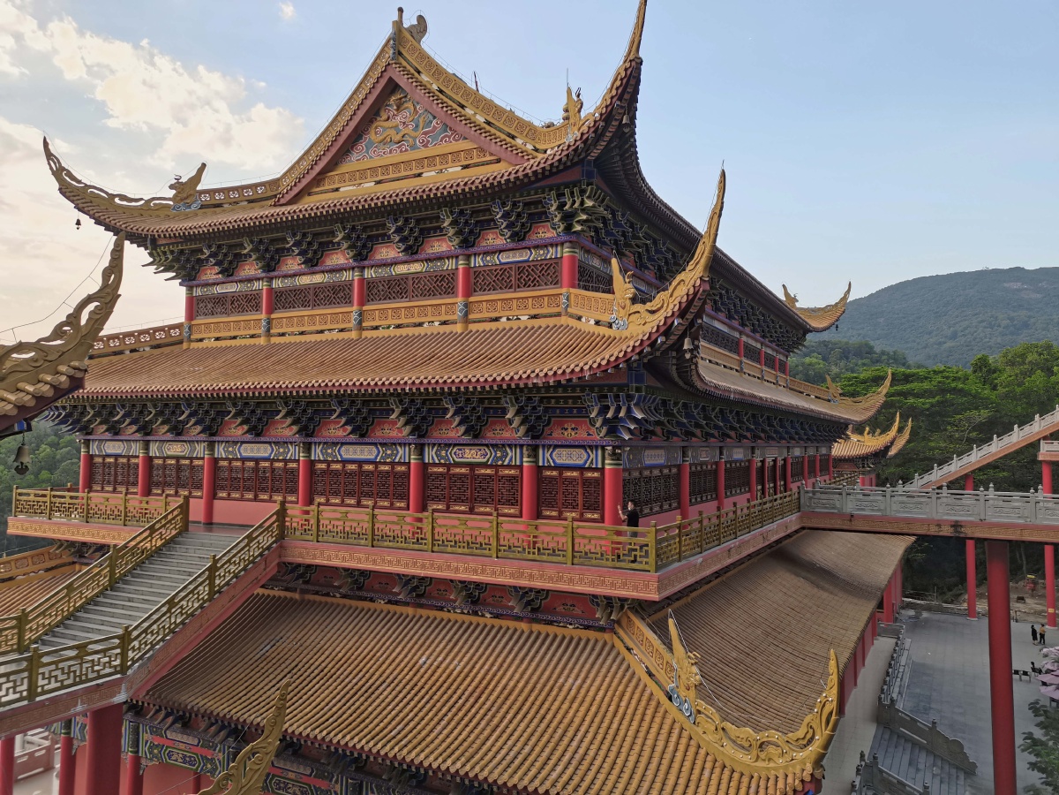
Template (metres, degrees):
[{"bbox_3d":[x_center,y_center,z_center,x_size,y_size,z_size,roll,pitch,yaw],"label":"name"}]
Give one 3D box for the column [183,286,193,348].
[{"bbox_3d":[-15.275,-3.564,35.547,0.392,2.803,0.392,-1,-4,28],"label":"column"}]

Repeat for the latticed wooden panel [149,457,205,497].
[{"bbox_3d":[-13.905,3.157,31.445,3.381,1.529,0.098,-1,-4,28],"label":"latticed wooden panel"}]

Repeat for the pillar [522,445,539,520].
[{"bbox_3d":[0.052,3.014,23.842,0.484,3.168,0.484,1,-3,0],"label":"pillar"}]

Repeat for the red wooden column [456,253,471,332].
[{"bbox_3d":[-2.353,-3.793,28.943,0.460,2.788,0.460,-1,-4,28],"label":"red wooden column"}]

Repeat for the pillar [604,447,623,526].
[{"bbox_3d":[2.428,2.948,22.882,0.520,3.077,0.520,-1,-4,28],"label":"pillar"}]

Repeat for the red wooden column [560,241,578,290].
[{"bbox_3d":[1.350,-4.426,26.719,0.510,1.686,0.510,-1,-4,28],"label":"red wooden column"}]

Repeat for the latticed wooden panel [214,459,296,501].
[{"bbox_3d":[-10.282,3.100,29.718,4.274,1.566,0.120,-1,-4,28],"label":"latticed wooden panel"}]

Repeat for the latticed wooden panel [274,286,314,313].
[{"bbox_3d":[-9.632,-3.971,32.416,2.142,1.061,0.120,-1,-4,28],"label":"latticed wooden panel"}]

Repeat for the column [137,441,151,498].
[{"bbox_3d":[-15.688,3.342,32.513,0.460,3.131,0.460,-1,-4,28],"label":"column"}]

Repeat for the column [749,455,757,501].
[{"bbox_3d":[10.735,3.935,38.466,0.460,3.067,0.460,-1,-4,28],"label":"column"}]

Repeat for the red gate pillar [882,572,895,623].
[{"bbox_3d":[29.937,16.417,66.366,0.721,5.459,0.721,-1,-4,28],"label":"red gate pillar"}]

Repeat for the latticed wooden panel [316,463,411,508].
[{"bbox_3d":[-5.733,2.946,26.897,4.264,1.573,0.120,-1,-4,28],"label":"latticed wooden panel"}]

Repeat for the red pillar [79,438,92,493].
[{"bbox_3d":[-19.113,3.419,34.334,0.460,3.137,0.460,-1,-4,28],"label":"red pillar"}]

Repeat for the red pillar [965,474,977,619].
[{"bbox_3d":[41.752,14.106,75.397,0.860,13.552,0.860,-1,-4,28],"label":"red pillar"}]

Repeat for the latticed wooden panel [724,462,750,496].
[{"bbox_3d":[9.585,3.648,36.228,0.120,1.573,5.428,-1,-4,28],"label":"latticed wooden panel"}]

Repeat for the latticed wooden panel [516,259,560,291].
[{"bbox_3d":[0.303,-4.191,27.552,1.735,0.923,0.120,-1,-4,28],"label":"latticed wooden panel"}]

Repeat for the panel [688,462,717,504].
[{"bbox_3d":[6.760,3.324,31.044,0.098,1.568,4.410,-1,-4,28],"label":"panel"}]

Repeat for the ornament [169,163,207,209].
[{"bbox_3d":[-15.442,-9.488,35.849,1.568,2.332,0.490,2,-3,-17],"label":"ornament"}]

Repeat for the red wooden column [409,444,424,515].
[{"bbox_3d":[-3.687,3.081,26.133,0.460,3.095,0.460,0,-3,0],"label":"red wooden column"}]

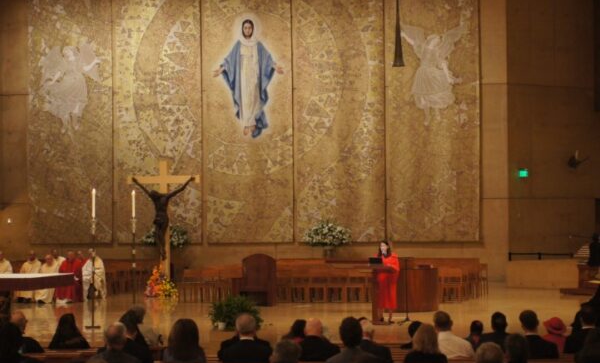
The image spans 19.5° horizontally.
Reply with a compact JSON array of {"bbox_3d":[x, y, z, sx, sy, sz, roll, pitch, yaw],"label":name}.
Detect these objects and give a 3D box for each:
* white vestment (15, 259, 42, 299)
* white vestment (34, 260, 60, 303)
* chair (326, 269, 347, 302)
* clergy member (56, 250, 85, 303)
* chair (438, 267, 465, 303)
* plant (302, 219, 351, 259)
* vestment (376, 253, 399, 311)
[{"bbox_3d":[-7.333,2.643,47.400,0.660,1.070,0.720,-1,-2,18],"label":"white vestment"},{"bbox_3d":[-6.455,2.569,44.700,0.570,1.080,0.700,-1,-1,12],"label":"white vestment"},{"bbox_3d":[0.985,2.765,46.400,0.470,0.890,0.520,-1,-2,13],"label":"chair"},{"bbox_3d":[-5.893,2.454,44.700,0.630,1.340,0.750,-1,-1,12],"label":"clergy member"},{"bbox_3d":[3.830,2.604,44.200,0.520,0.900,0.530,-1,-1,18],"label":"chair"},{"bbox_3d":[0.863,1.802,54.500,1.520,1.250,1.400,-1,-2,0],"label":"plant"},{"bbox_3d":[1.832,2.092,36.400,0.540,1.170,0.360,-1,-2,32],"label":"vestment"}]

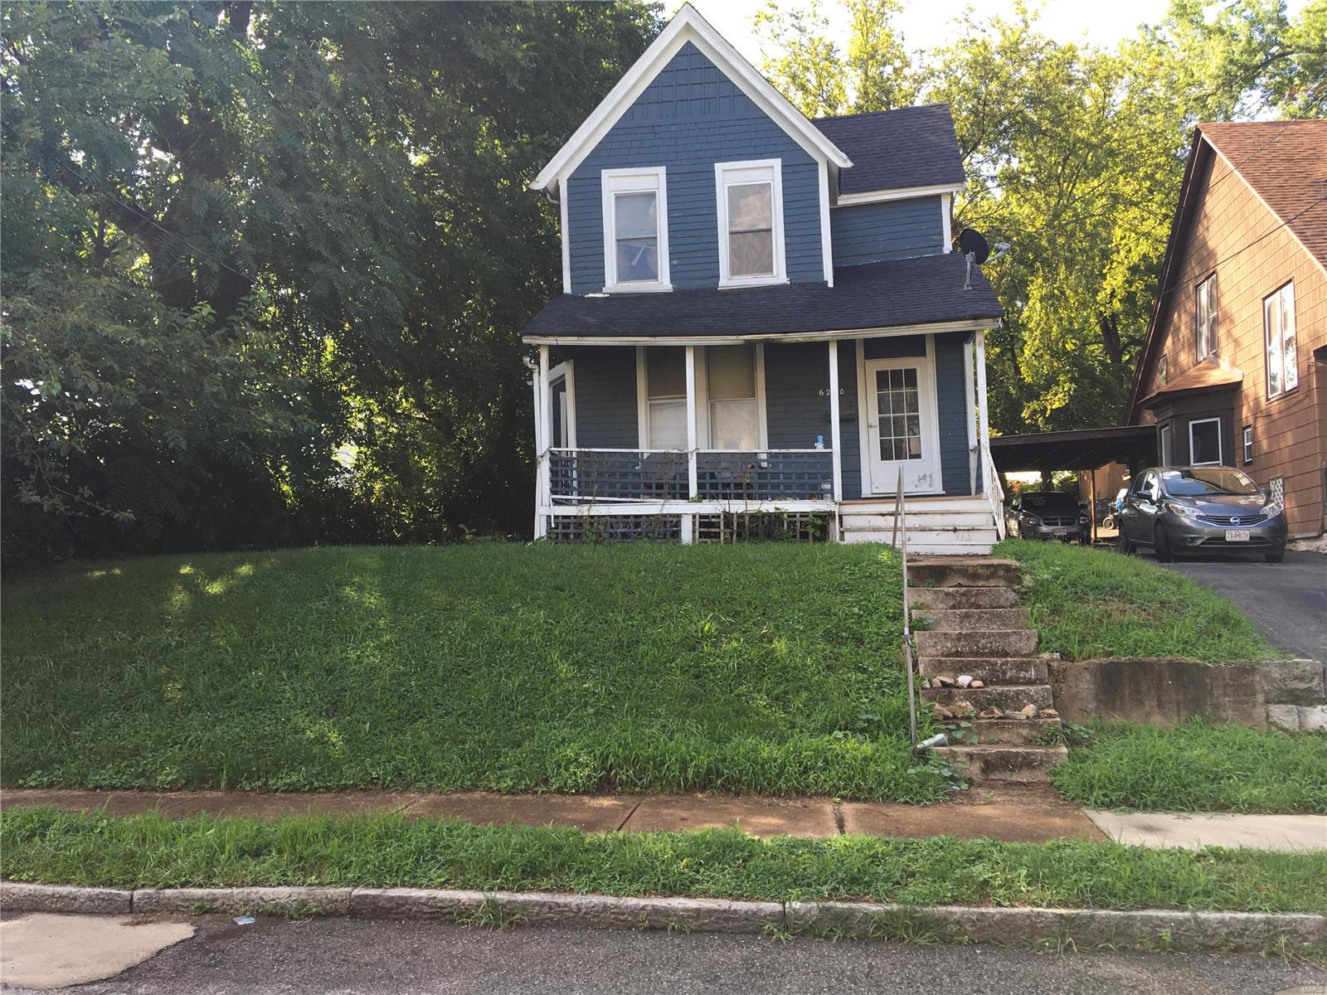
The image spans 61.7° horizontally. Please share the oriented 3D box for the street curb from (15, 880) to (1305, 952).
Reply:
[{"bbox_3d":[-0.185,1.917,5.139,6.260,0.140,0.180,-1,-5,6],"label":"street curb"}]

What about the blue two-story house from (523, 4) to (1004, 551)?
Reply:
[{"bbox_3d":[1.723,-3.071,19.796,6.324,8.792,11.000,-2,-6,6],"label":"blue two-story house"}]

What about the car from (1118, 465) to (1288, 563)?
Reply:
[{"bbox_3d":[8.270,0.205,17.250,1.700,1.530,4.150,-2,0,11],"label":"car"}]

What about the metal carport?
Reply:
[{"bbox_3d":[10.315,-0.012,29.814,4.321,2.575,5.800,-2,-6,6],"label":"metal carport"}]

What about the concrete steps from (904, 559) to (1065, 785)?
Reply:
[{"bbox_3d":[2.434,1.273,8.755,0.930,1.538,1.880,-2,-6,6],"label":"concrete steps"}]

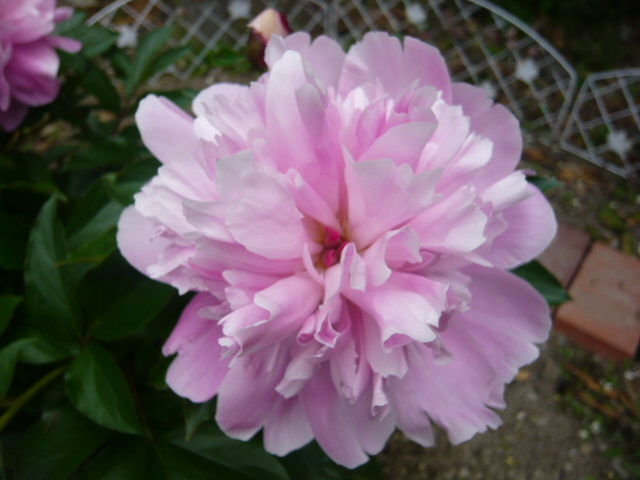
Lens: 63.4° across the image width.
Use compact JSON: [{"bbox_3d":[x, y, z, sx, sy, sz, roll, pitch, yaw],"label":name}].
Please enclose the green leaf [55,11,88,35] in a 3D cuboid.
[{"bbox_3d":[-0.255,-0.222,0.530,0.048,0.013,0.030,-34,69,-23],"label":"green leaf"}]

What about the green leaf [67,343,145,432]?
[{"bbox_3d":[-0.141,0.097,0.340,0.037,0.018,0.072,-35,85,-14],"label":"green leaf"}]

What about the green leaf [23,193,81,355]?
[{"bbox_3d":[-0.181,0.023,0.350,0.040,0.020,0.108,-7,77,-17],"label":"green leaf"}]

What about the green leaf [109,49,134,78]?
[{"bbox_3d":[-0.200,-0.176,0.520,0.022,0.012,0.042,-21,69,-30],"label":"green leaf"}]

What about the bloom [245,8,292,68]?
[{"bbox_3d":[-0.044,-0.167,0.430,0.037,0.048,0.037,0,46,0],"label":"bloom"}]

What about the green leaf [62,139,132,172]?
[{"bbox_3d":[-0.193,-0.073,0.450,0.066,0.015,0.035,-23,42,-14],"label":"green leaf"}]

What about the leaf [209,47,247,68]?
[{"bbox_3d":[-0.088,-0.175,0.500,0.036,0.010,0.024,5,45,5],"label":"leaf"}]

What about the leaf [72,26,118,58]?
[{"bbox_3d":[-0.228,-0.198,0.520,0.055,0.014,0.034,-13,56,-16],"label":"leaf"}]

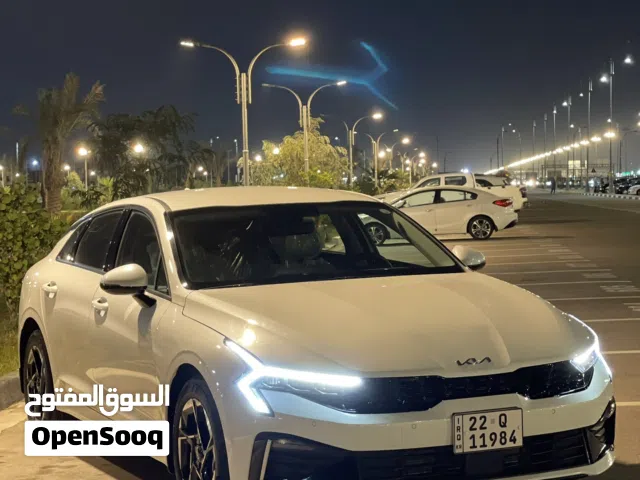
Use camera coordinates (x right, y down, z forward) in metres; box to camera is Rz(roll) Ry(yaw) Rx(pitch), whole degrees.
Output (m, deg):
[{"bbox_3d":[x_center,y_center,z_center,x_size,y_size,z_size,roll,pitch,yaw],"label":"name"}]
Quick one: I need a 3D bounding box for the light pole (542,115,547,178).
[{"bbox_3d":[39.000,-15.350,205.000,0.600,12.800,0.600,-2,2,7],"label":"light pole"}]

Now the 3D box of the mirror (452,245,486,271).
[{"bbox_3d":[0.785,0.125,6.290,0.240,0.180,0.160,-3,1,-25],"label":"mirror"}]

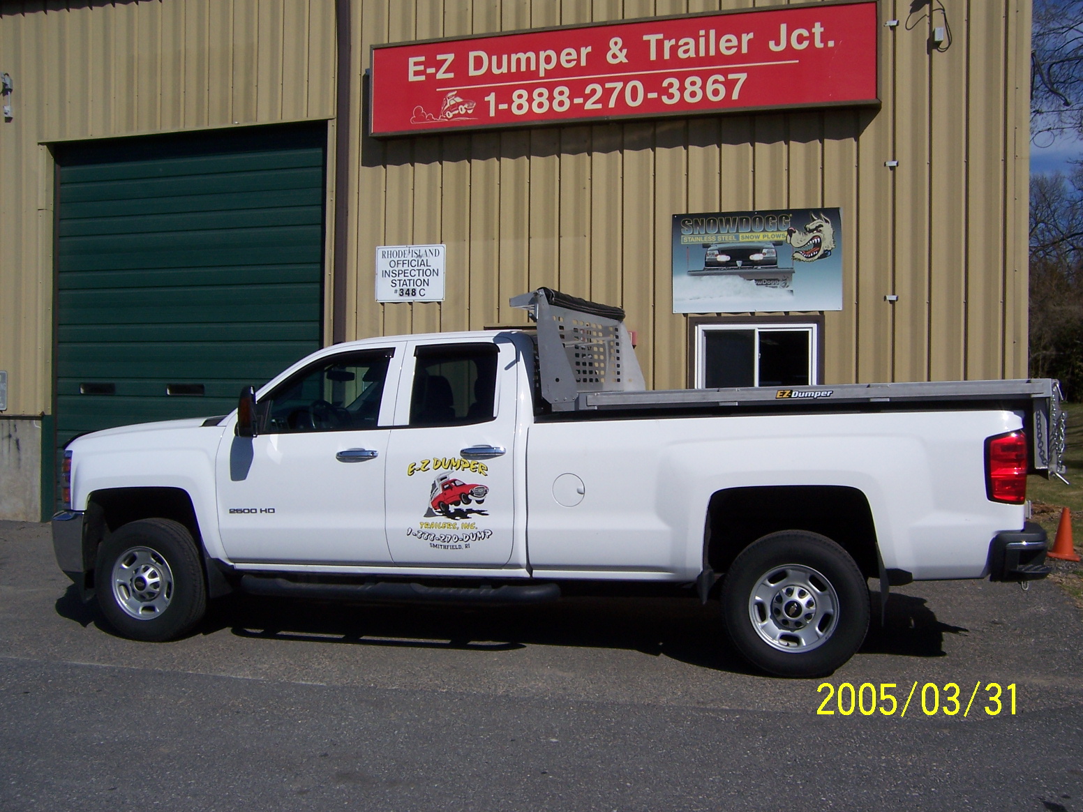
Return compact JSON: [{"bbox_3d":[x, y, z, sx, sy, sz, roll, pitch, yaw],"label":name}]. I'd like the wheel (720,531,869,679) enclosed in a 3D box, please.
[{"bbox_3d":[1.354,1.059,5.526,0.780,0.775,0.250,-1,-1,16],"label":"wheel"}]

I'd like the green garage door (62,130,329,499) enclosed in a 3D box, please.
[{"bbox_3d":[-3.905,-0.843,11.335,3.520,4.260,0.080,0,1,17],"label":"green garage door"}]

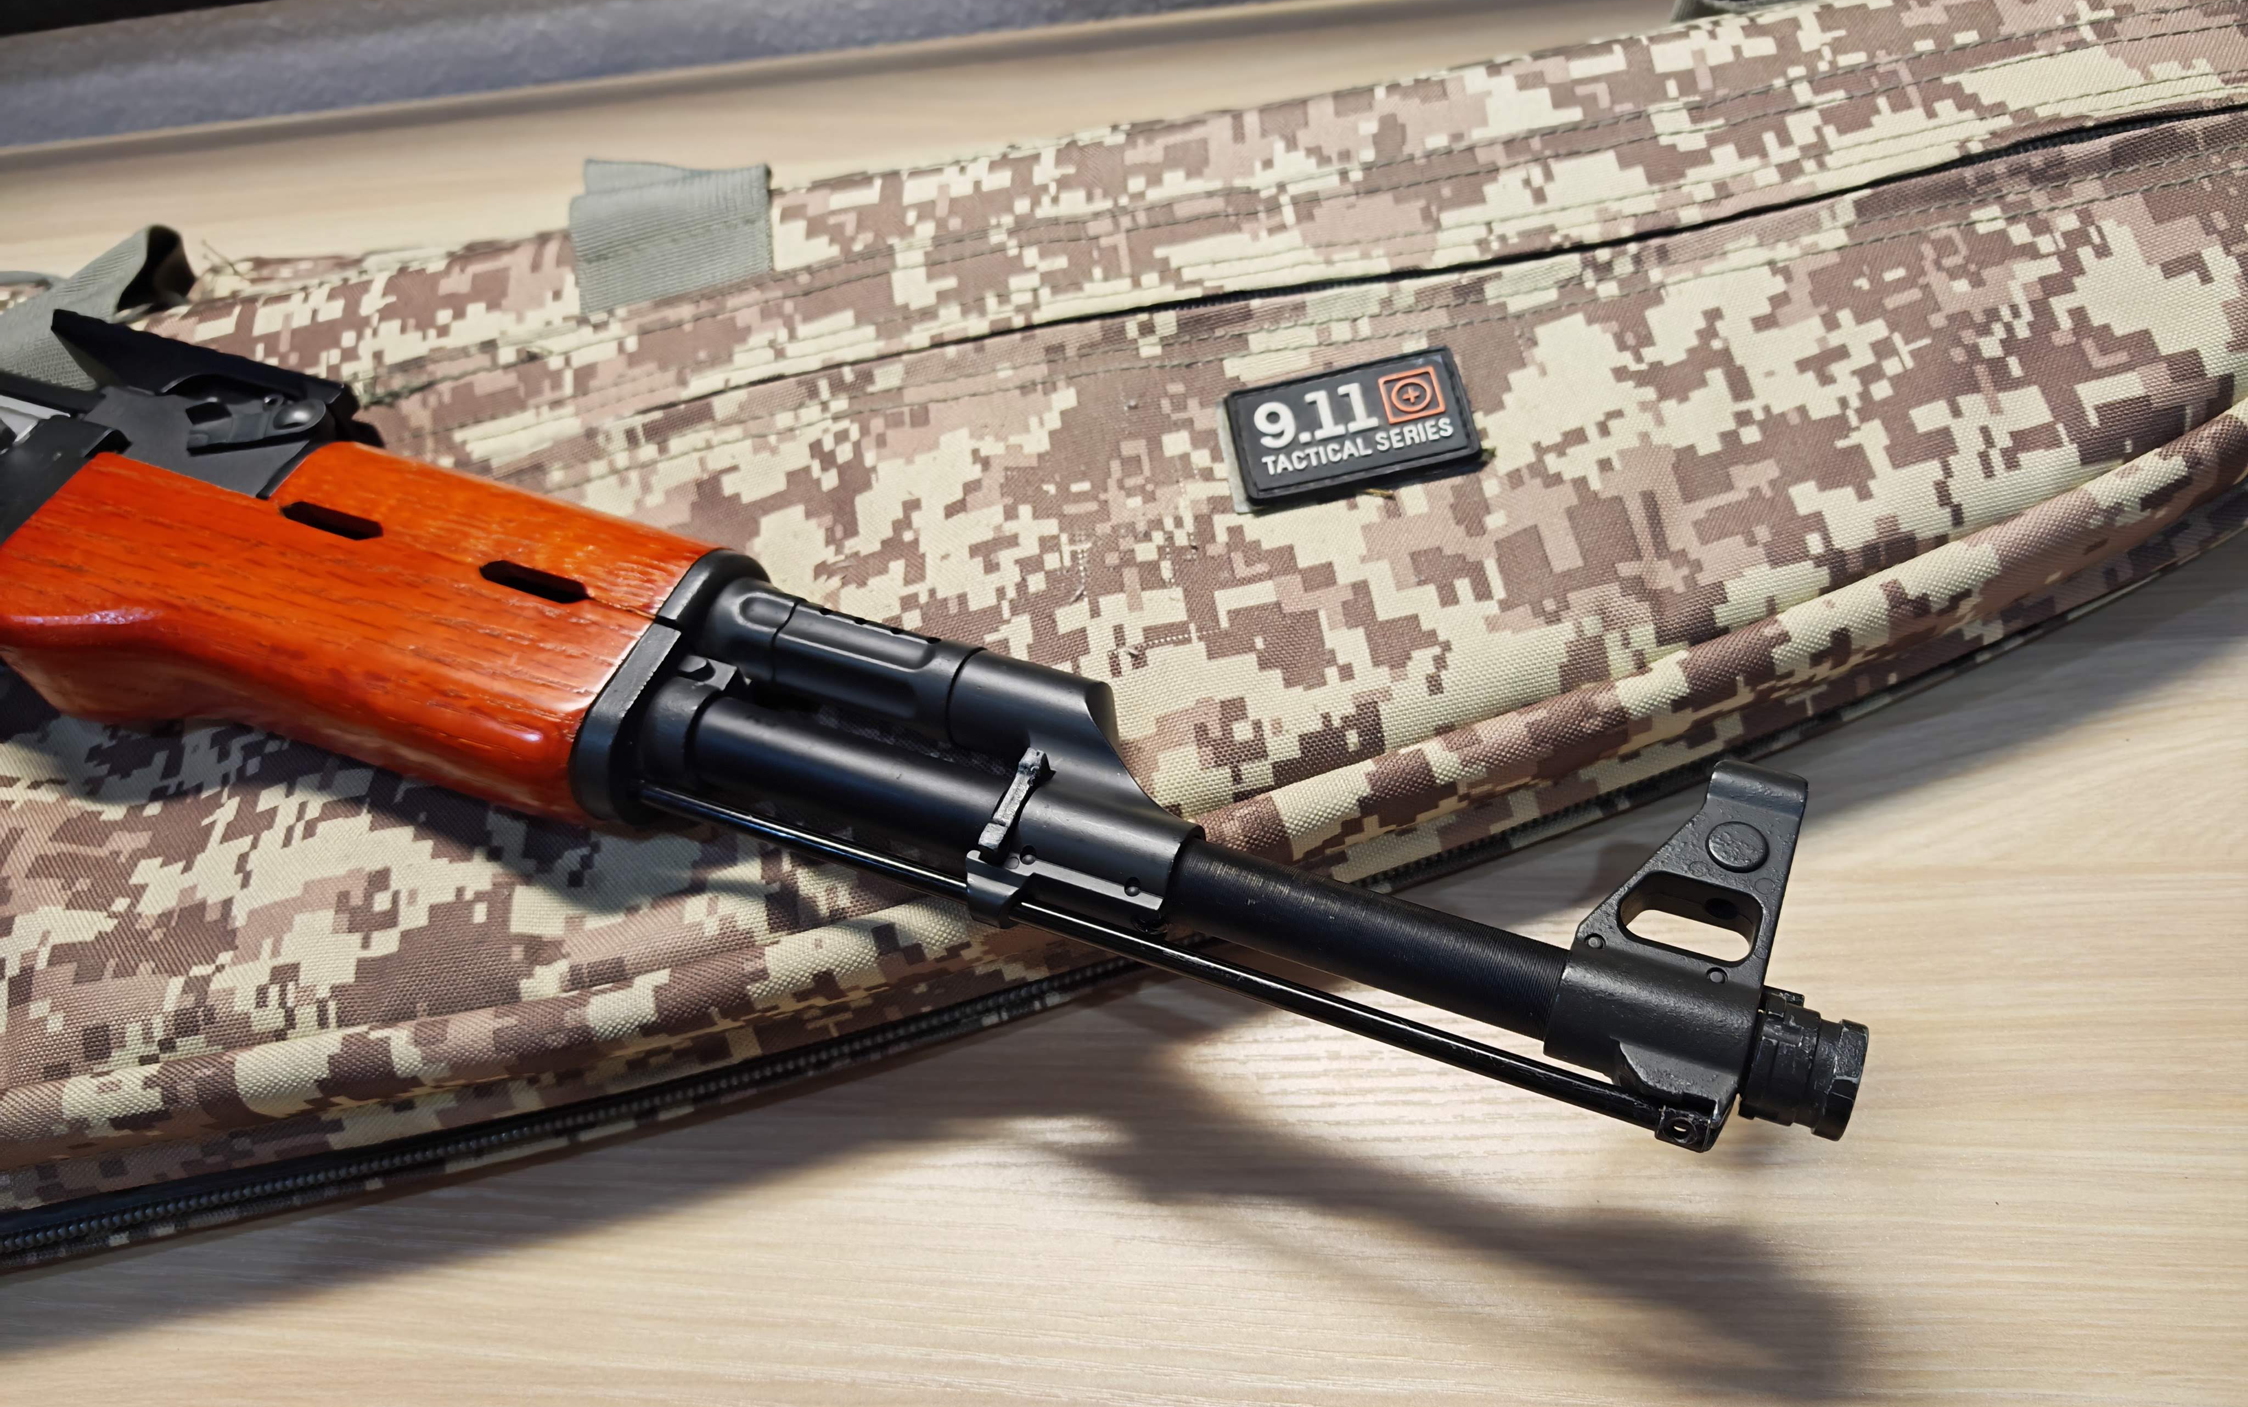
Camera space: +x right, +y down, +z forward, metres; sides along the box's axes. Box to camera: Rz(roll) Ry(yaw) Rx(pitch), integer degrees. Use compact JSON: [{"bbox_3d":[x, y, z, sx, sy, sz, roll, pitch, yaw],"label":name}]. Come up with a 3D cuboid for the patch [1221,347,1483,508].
[{"bbox_3d":[0.061,-0.073,0.414,0.060,0.005,0.035,-11,64,4],"label":"patch"}]

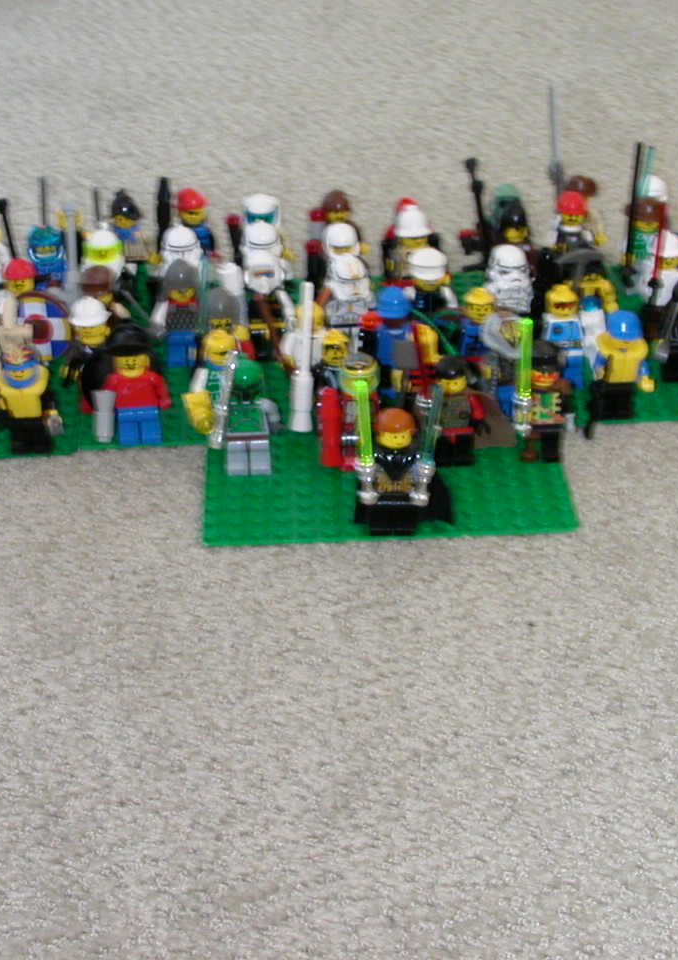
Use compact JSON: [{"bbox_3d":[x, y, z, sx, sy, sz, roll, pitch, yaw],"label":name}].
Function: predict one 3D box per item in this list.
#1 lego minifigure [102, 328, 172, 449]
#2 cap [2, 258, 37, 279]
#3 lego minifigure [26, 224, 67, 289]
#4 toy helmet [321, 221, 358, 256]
[{"bbox_3d":[-0.074,-0.034,0.578,0.025,0.046,0.015,-3,35,-1],"label":"lego minifigure"},{"bbox_3d":[-0.125,-0.082,0.620,0.012,0.008,0.015,12,38,20],"label":"cap"},{"bbox_3d":[-0.119,-0.084,0.654,0.024,0.043,0.015,-3,35,-1],"label":"lego minifigure"},{"bbox_3d":[0.001,-0.096,0.638,0.014,0.014,0.015,-6,36,-5],"label":"toy helmet"}]

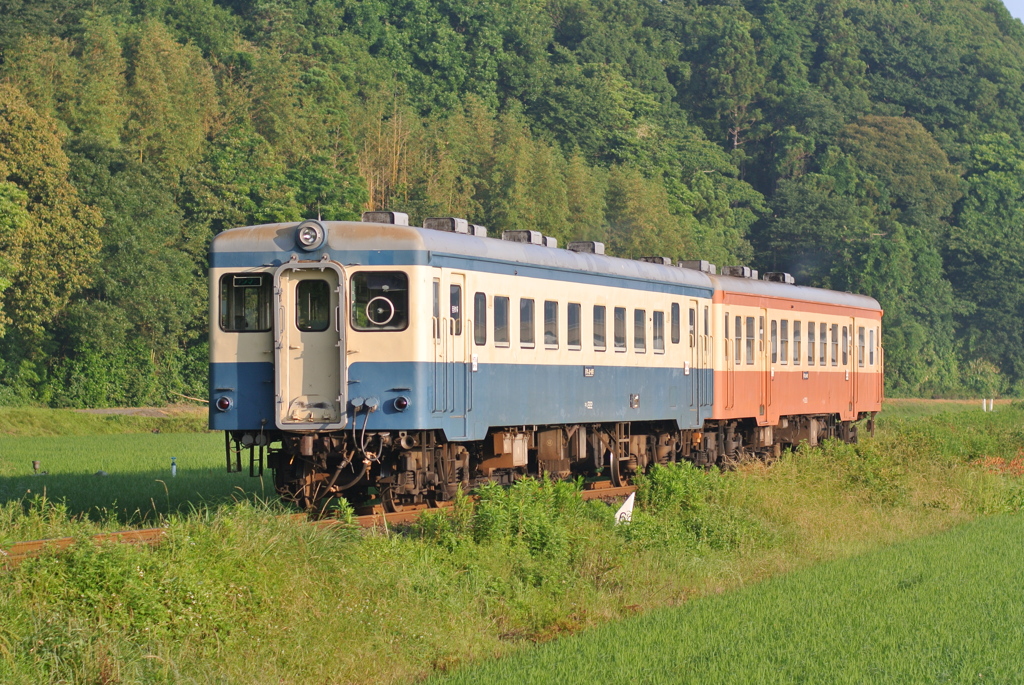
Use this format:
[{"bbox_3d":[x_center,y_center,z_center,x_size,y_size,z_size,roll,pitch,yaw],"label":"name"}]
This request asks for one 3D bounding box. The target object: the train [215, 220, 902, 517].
[{"bbox_3d":[2.232,0.444,67.503,2.900,3.920,39.800,0,-1,14],"label":"train"}]

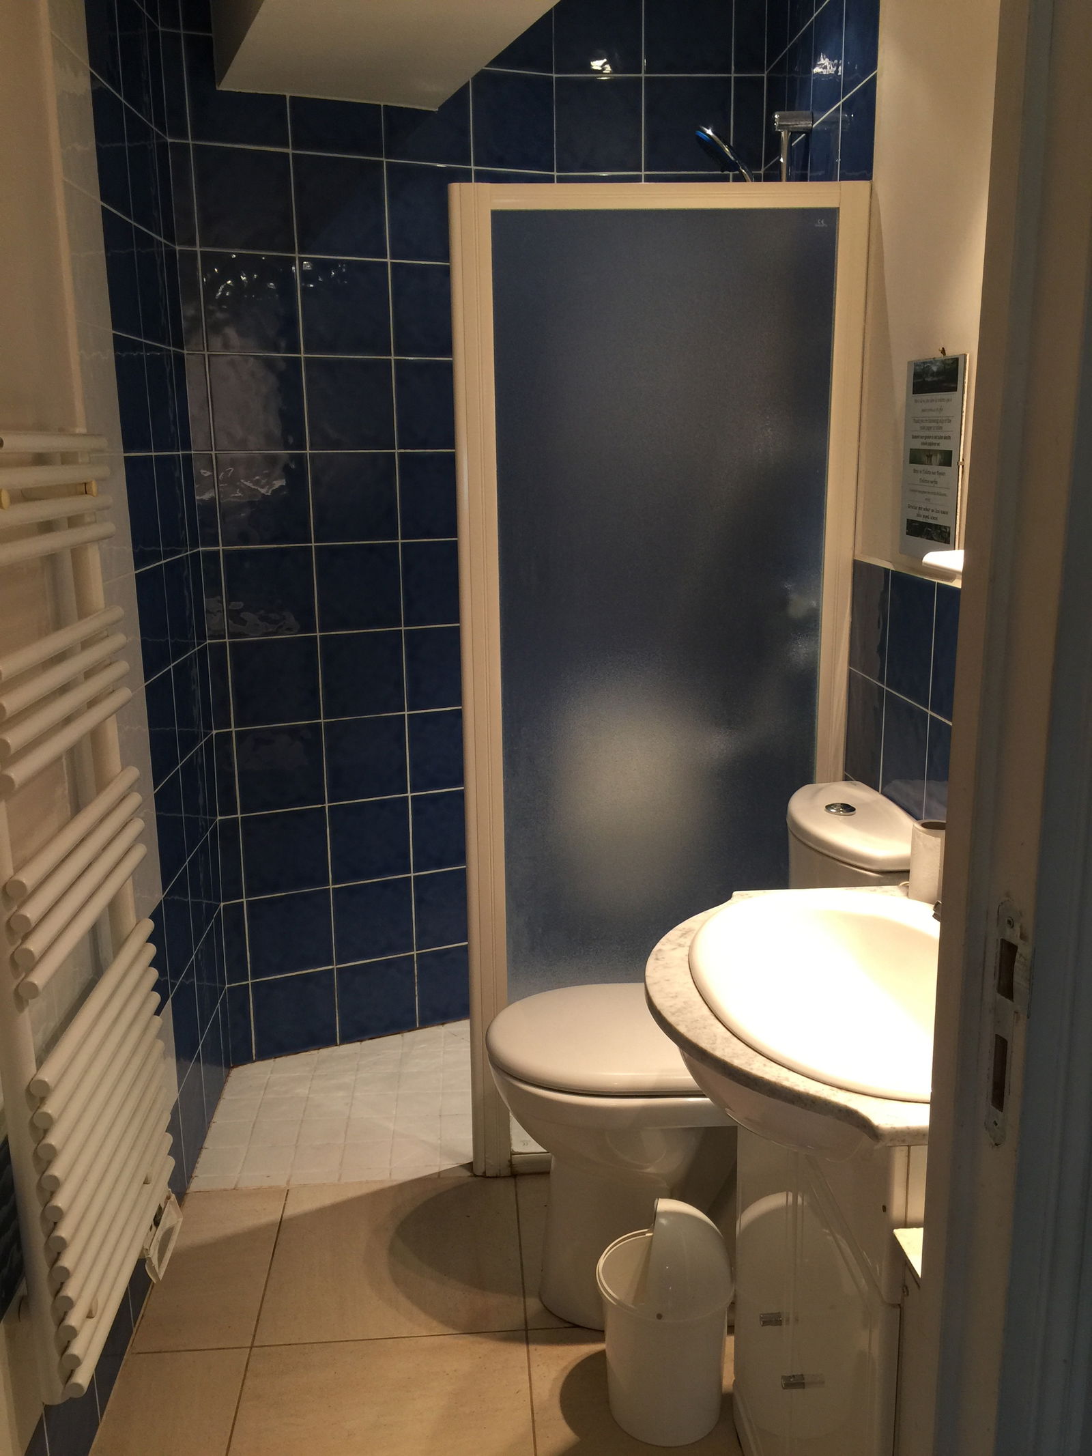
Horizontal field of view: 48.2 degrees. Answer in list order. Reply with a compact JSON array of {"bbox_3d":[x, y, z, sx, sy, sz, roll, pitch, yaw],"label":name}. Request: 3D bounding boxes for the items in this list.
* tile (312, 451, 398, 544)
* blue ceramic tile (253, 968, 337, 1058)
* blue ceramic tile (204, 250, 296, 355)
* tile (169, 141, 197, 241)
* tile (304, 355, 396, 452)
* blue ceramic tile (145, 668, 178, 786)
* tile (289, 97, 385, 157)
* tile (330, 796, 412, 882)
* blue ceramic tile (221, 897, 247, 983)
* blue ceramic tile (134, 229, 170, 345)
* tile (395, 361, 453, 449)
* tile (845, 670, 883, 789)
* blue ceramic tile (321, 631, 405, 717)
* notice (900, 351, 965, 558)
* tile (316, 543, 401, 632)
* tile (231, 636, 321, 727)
[{"bbox_3d":[-0.430,-0.519,2.741,0.200,0.200,0.010,-6,14,-24],"label":"tile"},{"bbox_3d":[-0.595,0.677,2.905,0.198,0.198,0.010,-7,14,-24],"label":"blue ceramic tile"},{"bbox_3d":[-0.615,-0.887,2.552,0.197,0.198,0.010,-6,14,-23],"label":"blue ceramic tile"},{"bbox_3d":[-0.733,-1.075,2.469,0.041,0.200,0.010,-7,14,-24],"label":"tile"},{"bbox_3d":[-0.430,-0.711,2.676,0.197,0.198,0.010,-6,14,-23],"label":"tile"},{"bbox_3d":[-0.727,0.001,2.295,0.012,0.200,0.200,-1,13,-3],"label":"blue ceramic tile"},{"bbox_3d":[-0.438,-1.262,2.568,0.200,0.106,0.010,-6,14,-24],"label":"tile"},{"bbox_3d":[-0.420,0.268,2.904,0.197,0.198,0.010,-6,14,-23],"label":"tile"},{"bbox_3d":[-0.713,0.497,2.824,0.045,0.198,0.010,-6,14,-23],"label":"blue ceramic tile"},{"bbox_3d":[-0.748,-0.832,2.316,0.010,0.200,0.197,-1,13,-2],"label":"blue ceramic tile"},{"bbox_3d":[-0.248,-0.737,2.776,0.200,0.200,0.010,-6,14,-24],"label":"tile"},{"bbox_3d":[0.627,0.003,2.390,0.010,0.200,0.200,-2,13,-5],"label":"tile"},{"bbox_3d":[-0.426,-0.125,2.828,0.200,0.200,0.010,-7,14,-24],"label":"blue ceramic tile"},{"bbox_3d":[0.585,-0.404,1.840,0.012,0.299,0.217,-2,13,-4],"label":"notice"},{"bbox_3d":[-0.428,-0.322,2.782,0.200,0.200,0.010,-7,14,-24],"label":"tile"},{"bbox_3d":[-0.611,-0.104,2.754,0.200,0.200,0.010,-6,14,-23],"label":"tile"}]

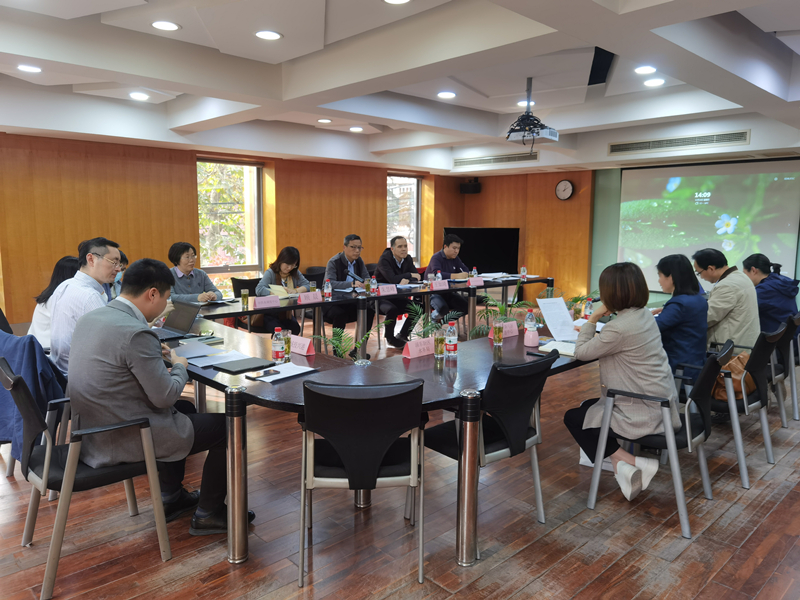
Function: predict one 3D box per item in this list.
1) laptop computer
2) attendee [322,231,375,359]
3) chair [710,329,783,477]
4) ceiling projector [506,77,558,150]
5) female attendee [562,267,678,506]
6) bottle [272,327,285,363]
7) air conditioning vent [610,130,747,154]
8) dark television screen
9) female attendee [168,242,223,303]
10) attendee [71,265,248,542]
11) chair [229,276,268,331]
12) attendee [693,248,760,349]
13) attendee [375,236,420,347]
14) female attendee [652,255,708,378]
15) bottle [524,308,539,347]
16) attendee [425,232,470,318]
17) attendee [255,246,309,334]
[{"bbox_3d":[-1.507,0.130,3.674,0.330,0.190,0.355,-7,10,-42],"label":"laptop computer"},{"bbox_3d":[-0.598,-0.063,6.547,0.580,1.335,0.770,-7,10,-42],"label":"attendee"},{"bbox_3d":[1.996,0.588,3.550,0.560,0.870,0.560,-7,11,-43],"label":"chair"},{"bbox_3d":[1.213,-1.690,5.212,0.350,0.605,0.300,7,10,39],"label":"ceiling projector"},{"bbox_3d":[1.208,0.441,3.146,0.490,1.270,0.720,-7,11,-44],"label":"female attendee"},{"bbox_3d":[-0.618,0.230,2.939,0.064,0.176,0.064,1,8,0],"label":"bottle"},{"bbox_3d":[3.438,-1.958,7.257,0.050,0.157,1.731,-7,10,-42],"label":"air conditioning vent"},{"bbox_3d":[1.437,-0.859,10.150,1.380,0.820,0.090,2,8,13],"label":"dark television screen"},{"bbox_3d":[-1.905,0.114,5.351,0.530,1.280,0.730,-7,10,-42],"label":"female attendee"},{"bbox_3d":[-1.113,0.458,2.652,0.800,1.300,0.540,-7,11,-43],"label":"attendee"},{"bbox_3d":[-1.479,0.212,6.190,0.550,0.870,0.580,-7,10,-42],"label":"chair"},{"bbox_3d":[2.352,0.260,4.386,0.540,1.300,0.740,-7,11,-43],"label":"attendee"},{"bbox_3d":[-0.028,-0.111,7.033,0.740,1.310,0.580,7,10,42],"label":"attendee"},{"bbox_3d":[1.757,0.342,3.814,0.500,1.280,0.700,-7,11,-43],"label":"female attendee"},{"bbox_3d":[0.800,0.159,3.530,0.068,0.190,0.068,-7,11,-43],"label":"bottle"},{"bbox_3d":[0.655,-0.199,7.658,0.740,1.330,0.590,6,10,37],"label":"attendee"},{"bbox_3d":[-1.187,0.083,5.648,0.580,1.220,0.740,-5,10,-36],"label":"attendee"}]

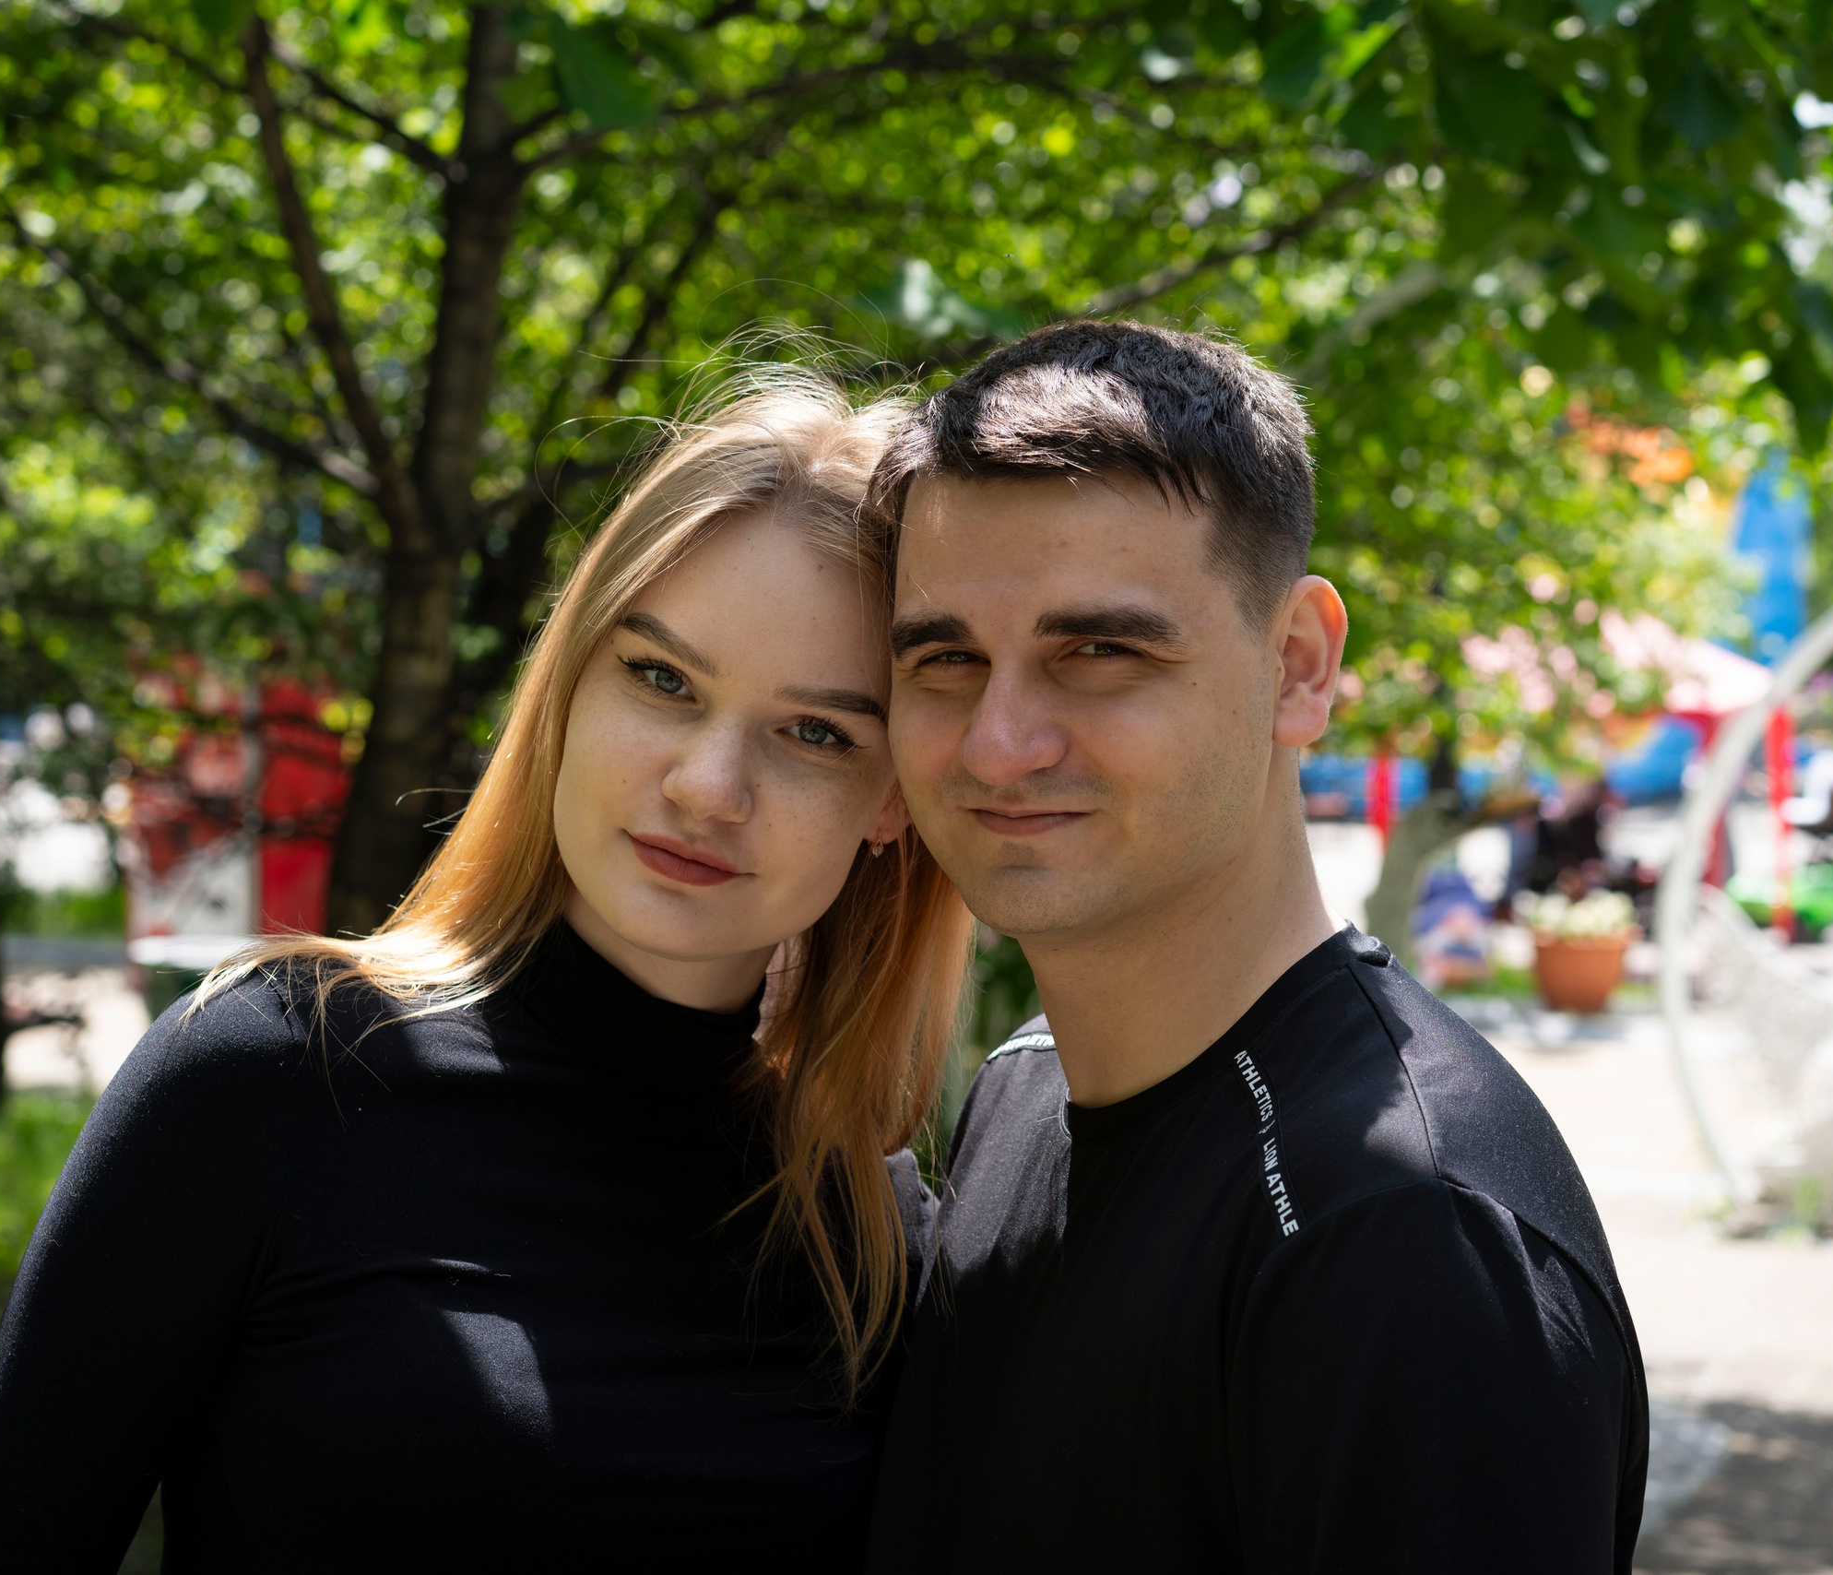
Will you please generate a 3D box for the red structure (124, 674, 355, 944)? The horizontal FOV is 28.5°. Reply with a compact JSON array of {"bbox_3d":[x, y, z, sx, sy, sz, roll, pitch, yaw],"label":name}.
[{"bbox_3d":[-4.370,0.290,23.200,1.050,2.050,0.970,0,0,26],"label":"red structure"}]

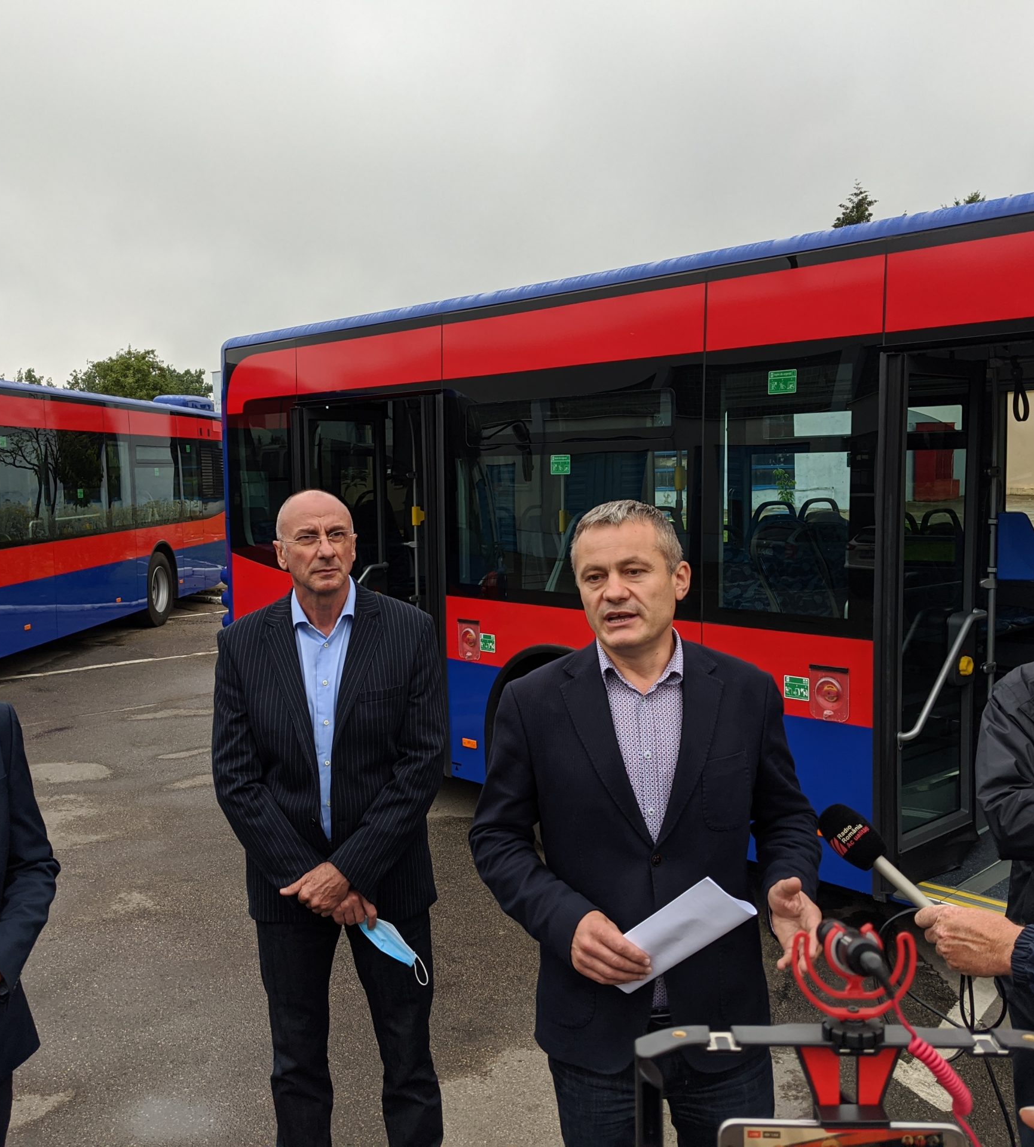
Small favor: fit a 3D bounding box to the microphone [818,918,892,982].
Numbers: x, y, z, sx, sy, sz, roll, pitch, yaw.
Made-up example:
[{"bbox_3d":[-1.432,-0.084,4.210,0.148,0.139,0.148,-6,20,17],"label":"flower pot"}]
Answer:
[{"bbox_3d":[0.205,0.230,0.733,0.022,0.022,0.085,0,-5,0],"label":"microphone"}]

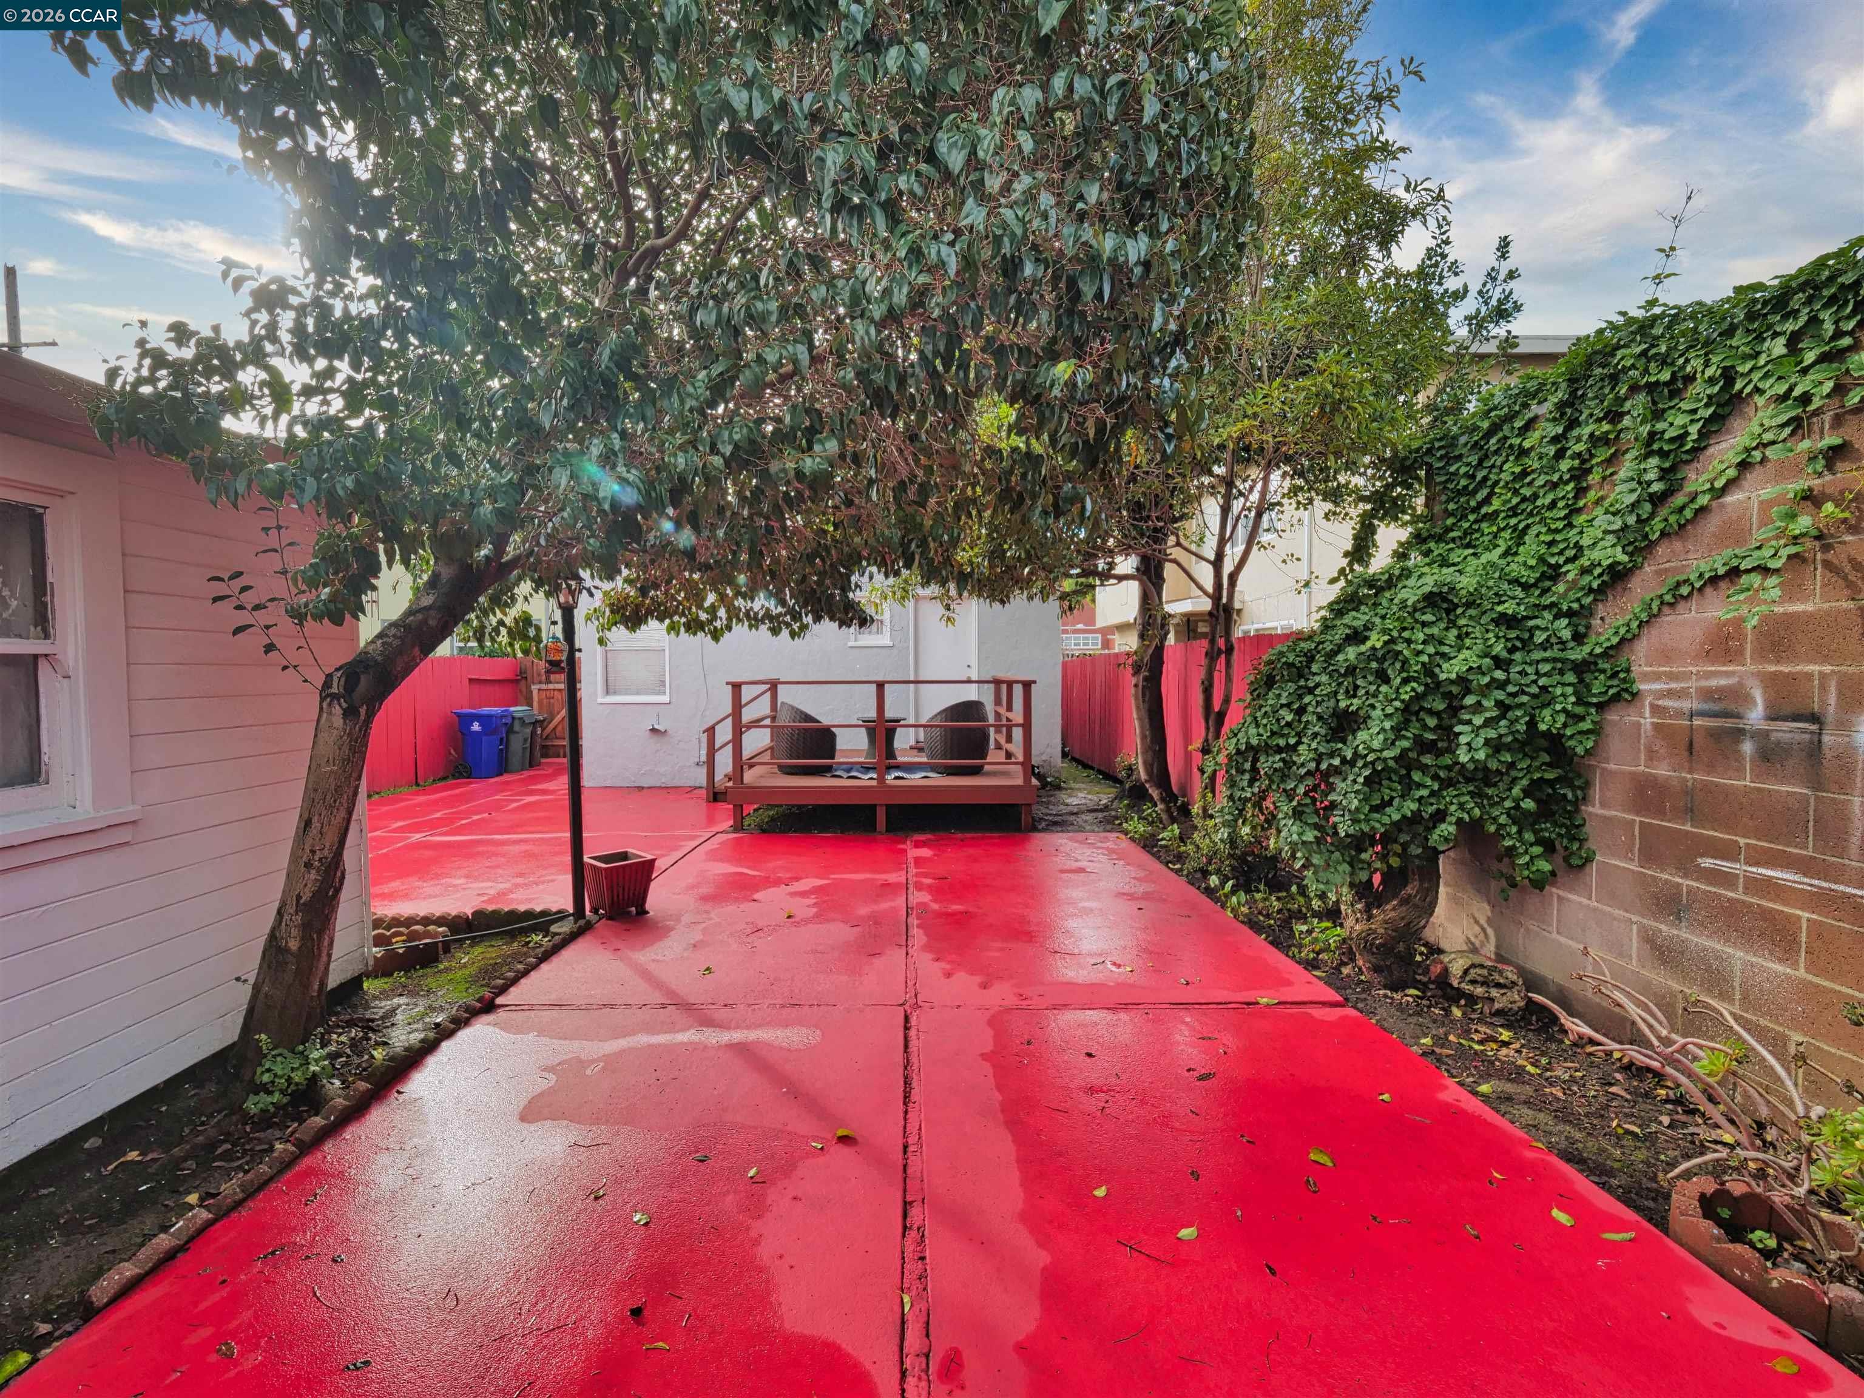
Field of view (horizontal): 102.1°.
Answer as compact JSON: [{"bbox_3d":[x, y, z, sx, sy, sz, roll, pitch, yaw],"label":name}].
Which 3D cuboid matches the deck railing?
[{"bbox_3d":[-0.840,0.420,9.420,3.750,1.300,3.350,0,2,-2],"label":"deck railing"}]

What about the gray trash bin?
[{"bbox_3d":[-7.250,0.710,12.970,0.750,1.070,0.620,-1,2,-10],"label":"gray trash bin"}]

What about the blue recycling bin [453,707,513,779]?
[{"bbox_3d":[-7.230,0.725,12.170,0.750,1.070,0.620,-1,2,-10],"label":"blue recycling bin"}]

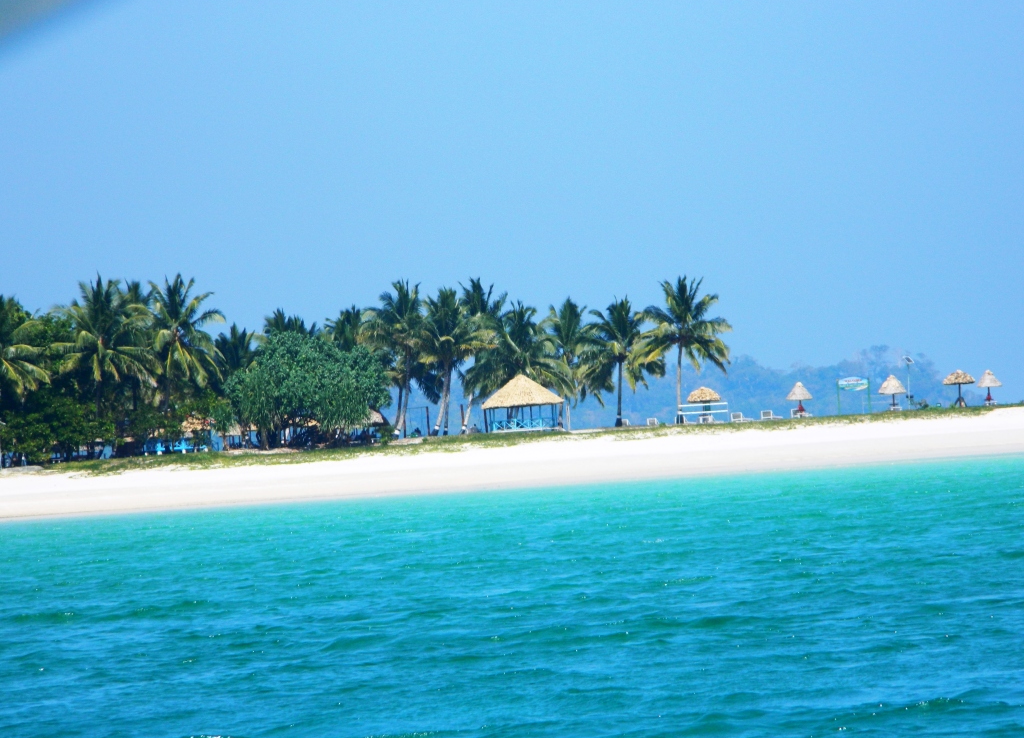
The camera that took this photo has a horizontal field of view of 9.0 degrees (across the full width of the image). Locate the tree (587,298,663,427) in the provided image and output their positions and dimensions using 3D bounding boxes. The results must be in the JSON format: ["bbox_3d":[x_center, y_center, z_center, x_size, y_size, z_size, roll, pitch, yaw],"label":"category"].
[{"bbox_3d":[9.070,-0.520,518.000,5.720,10.120,6.000,-2,-1,0],"label":"tree"}]

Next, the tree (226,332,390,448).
[{"bbox_3d":[-15.630,1.570,502.000,12.340,8.530,11.000,-2,-1,0],"label":"tree"}]

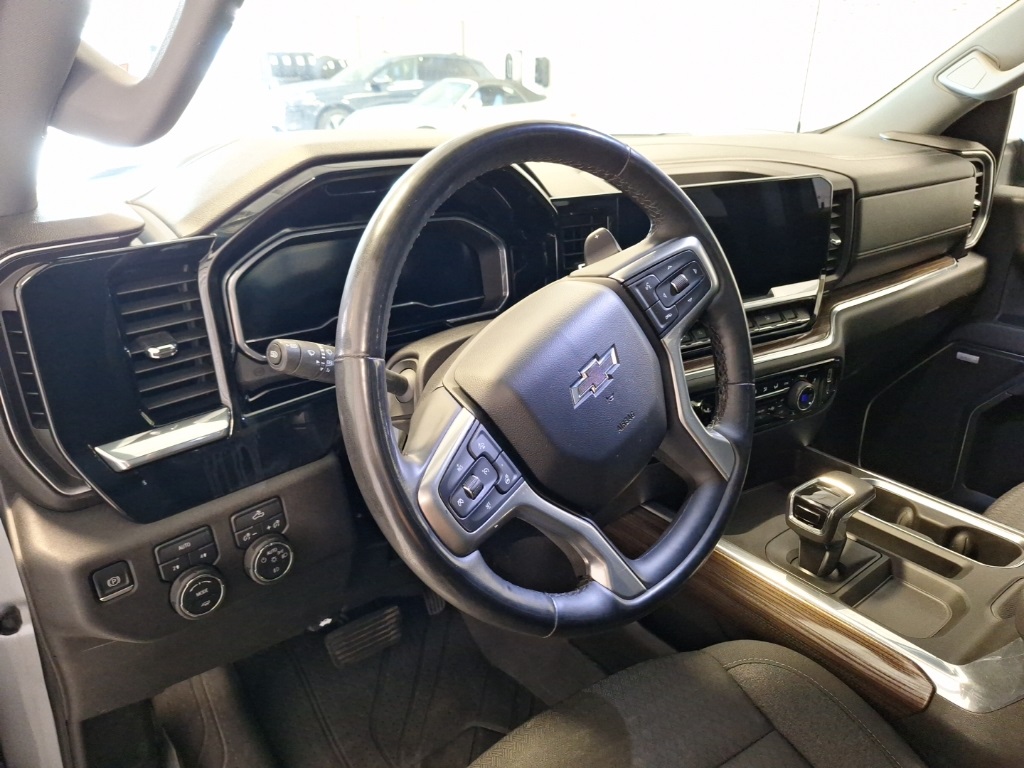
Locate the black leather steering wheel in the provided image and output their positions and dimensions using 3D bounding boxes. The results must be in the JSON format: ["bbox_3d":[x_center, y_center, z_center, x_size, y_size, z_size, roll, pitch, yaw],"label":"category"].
[{"bbox_3d":[0.040,-0.006,0.541,0.386,0.386,0.100,-42,18,-29],"label":"black leather steering wheel"}]

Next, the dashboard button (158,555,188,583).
[{"bbox_3d":[-0.296,0.161,0.597,0.008,0.016,0.025,9,24,42],"label":"dashboard button"}]

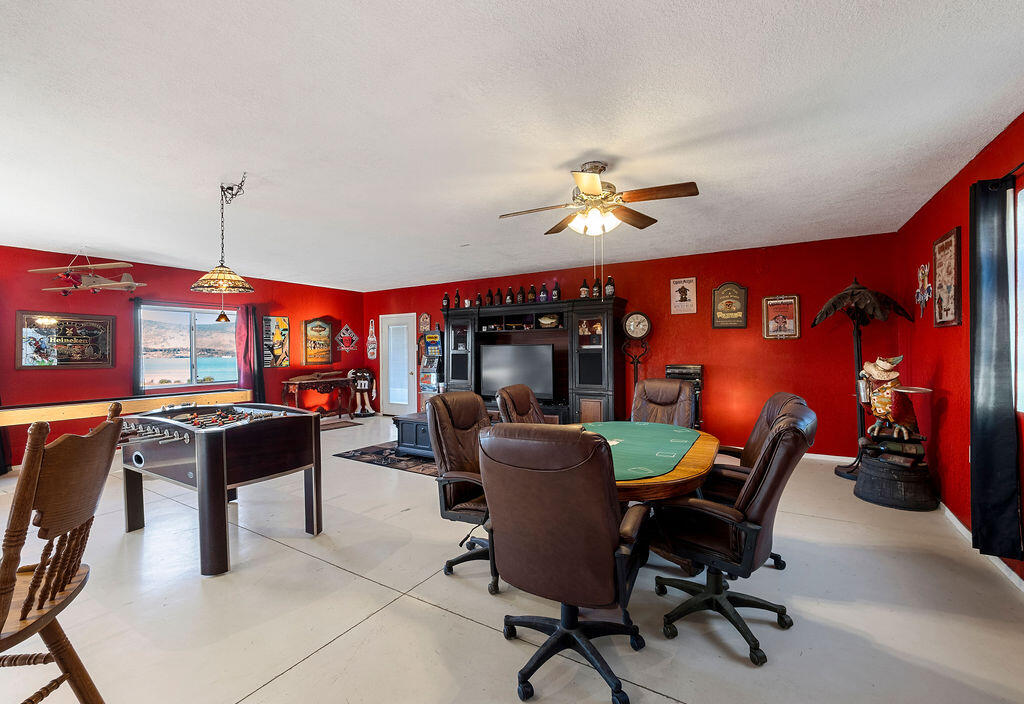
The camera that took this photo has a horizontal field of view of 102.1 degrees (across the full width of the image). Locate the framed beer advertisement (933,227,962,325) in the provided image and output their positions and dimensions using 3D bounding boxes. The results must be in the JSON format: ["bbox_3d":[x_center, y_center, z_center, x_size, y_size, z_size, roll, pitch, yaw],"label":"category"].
[{"bbox_3d":[3.328,-0.547,3.166,0.035,0.697,0.488,-1,0,31],"label":"framed beer advertisement"}]

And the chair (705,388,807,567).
[{"bbox_3d":[1.405,0.781,2.659,0.737,1.076,0.658,-1,0,26],"label":"chair"}]

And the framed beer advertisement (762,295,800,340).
[{"bbox_3d":[3.359,-0.429,5.165,0.392,0.535,0.040,0,0,30],"label":"framed beer advertisement"}]

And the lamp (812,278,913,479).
[{"bbox_3d":[3.629,0.270,4.330,1.000,2.080,1.000,0,0,30],"label":"lamp"}]

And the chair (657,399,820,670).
[{"bbox_3d":[1.032,0.790,2.026,0.737,1.076,0.658,-1,0,38],"label":"chair"}]

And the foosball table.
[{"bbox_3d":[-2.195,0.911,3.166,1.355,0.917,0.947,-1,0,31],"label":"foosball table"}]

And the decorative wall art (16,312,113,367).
[{"bbox_3d":[-5.611,-0.137,5.245,0.040,0.700,0.858,0,1,32],"label":"decorative wall art"}]

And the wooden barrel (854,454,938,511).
[{"bbox_3d":[3.317,1.115,3.599,0.538,0.339,0.538,-1,0,31],"label":"wooden barrel"}]

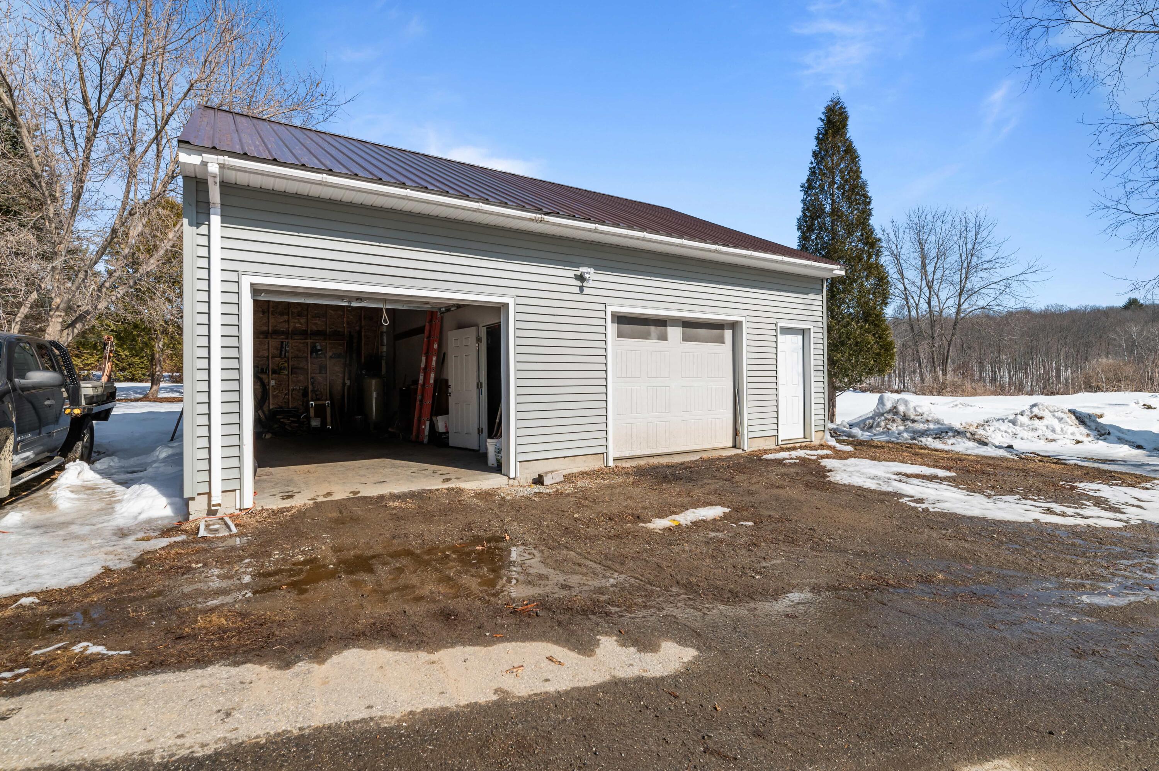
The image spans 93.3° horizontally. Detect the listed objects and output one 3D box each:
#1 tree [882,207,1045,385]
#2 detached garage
[{"bbox_3d":[27.800,-6.321,40.000,9.607,13.503,9.607,0,1,35],"label":"tree"},{"bbox_3d":[-1.800,-1.665,11.149,9.885,5.562,9.360,-1,1,-34],"label":"detached garage"}]

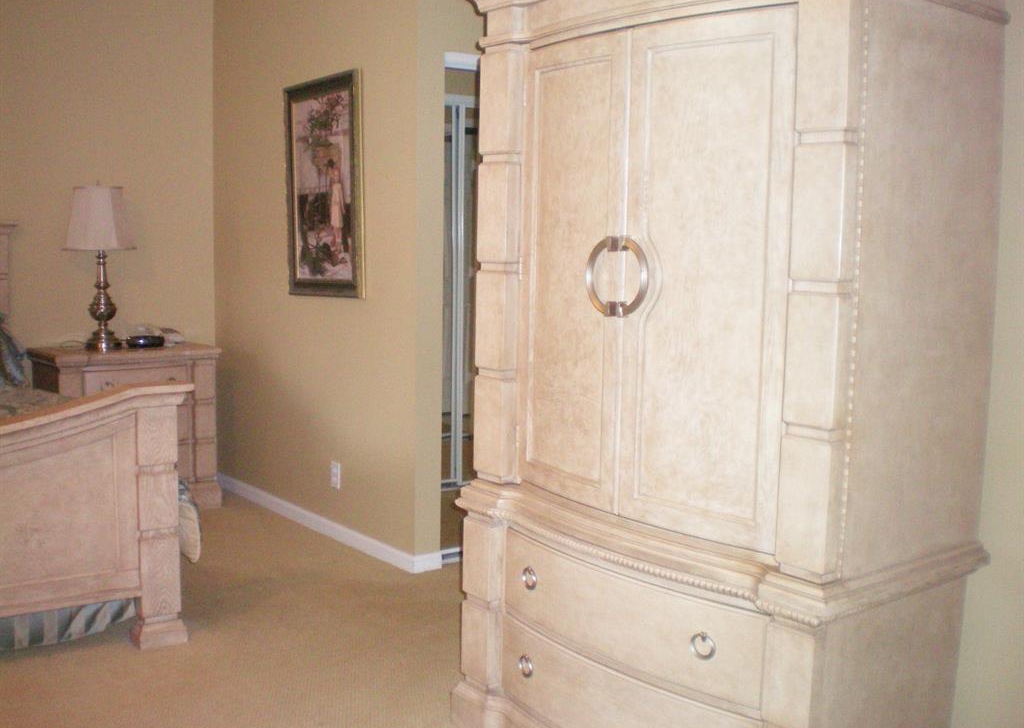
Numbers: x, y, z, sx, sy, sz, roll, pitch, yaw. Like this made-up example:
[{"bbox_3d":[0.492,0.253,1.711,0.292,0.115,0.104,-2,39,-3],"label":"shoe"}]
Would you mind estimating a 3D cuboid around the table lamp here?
[{"bbox_3d":[-1.868,-0.435,5.117,0.335,0.760,0.335,-4,8,-38],"label":"table lamp"}]

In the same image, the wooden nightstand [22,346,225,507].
[{"bbox_3d":[-1.794,0.311,5.252,0.740,0.750,0.440,-4,8,-38],"label":"wooden nightstand"}]

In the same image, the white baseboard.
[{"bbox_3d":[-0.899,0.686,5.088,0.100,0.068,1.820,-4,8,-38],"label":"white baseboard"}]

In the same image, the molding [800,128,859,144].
[{"bbox_3d":[0.581,-0.416,2.064,0.045,0.023,0.110,-4,8,-37],"label":"molding"}]

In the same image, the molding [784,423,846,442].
[{"bbox_3d":[0.573,0.127,2.127,0.045,0.023,0.110,-4,8,-37],"label":"molding"}]

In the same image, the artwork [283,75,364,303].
[{"bbox_3d":[-0.786,-0.734,4.708,0.040,0.900,0.600,-6,9,-38],"label":"artwork"}]

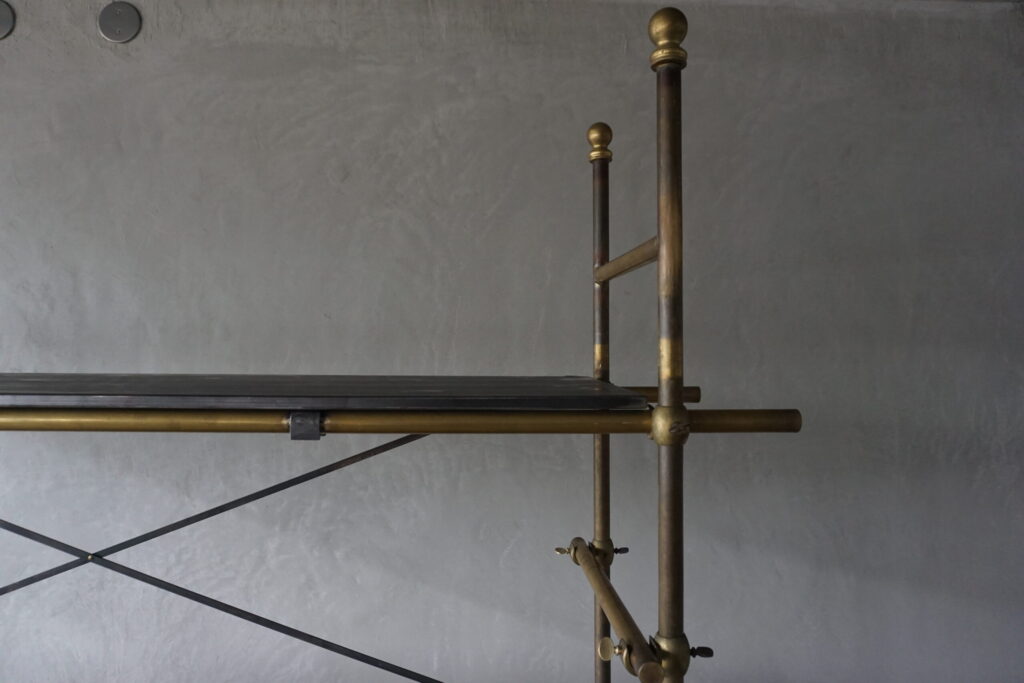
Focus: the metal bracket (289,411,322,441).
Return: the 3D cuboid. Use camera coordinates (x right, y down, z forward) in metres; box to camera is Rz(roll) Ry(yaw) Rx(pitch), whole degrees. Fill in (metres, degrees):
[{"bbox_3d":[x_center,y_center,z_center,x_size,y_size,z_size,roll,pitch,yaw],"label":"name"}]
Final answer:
[{"bbox_3d":[-0.261,0.107,0.915,0.038,0.039,0.030,0,0,0],"label":"metal bracket"}]

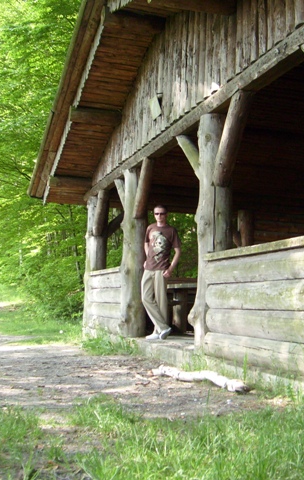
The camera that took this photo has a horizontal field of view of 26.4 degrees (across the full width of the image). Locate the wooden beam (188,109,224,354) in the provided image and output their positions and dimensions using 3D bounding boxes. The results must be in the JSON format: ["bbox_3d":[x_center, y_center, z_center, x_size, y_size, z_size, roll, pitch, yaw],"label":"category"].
[{"bbox_3d":[0.560,-0.108,6.412,0.340,2.337,0.340,1,-5,0],"label":"wooden beam"}]

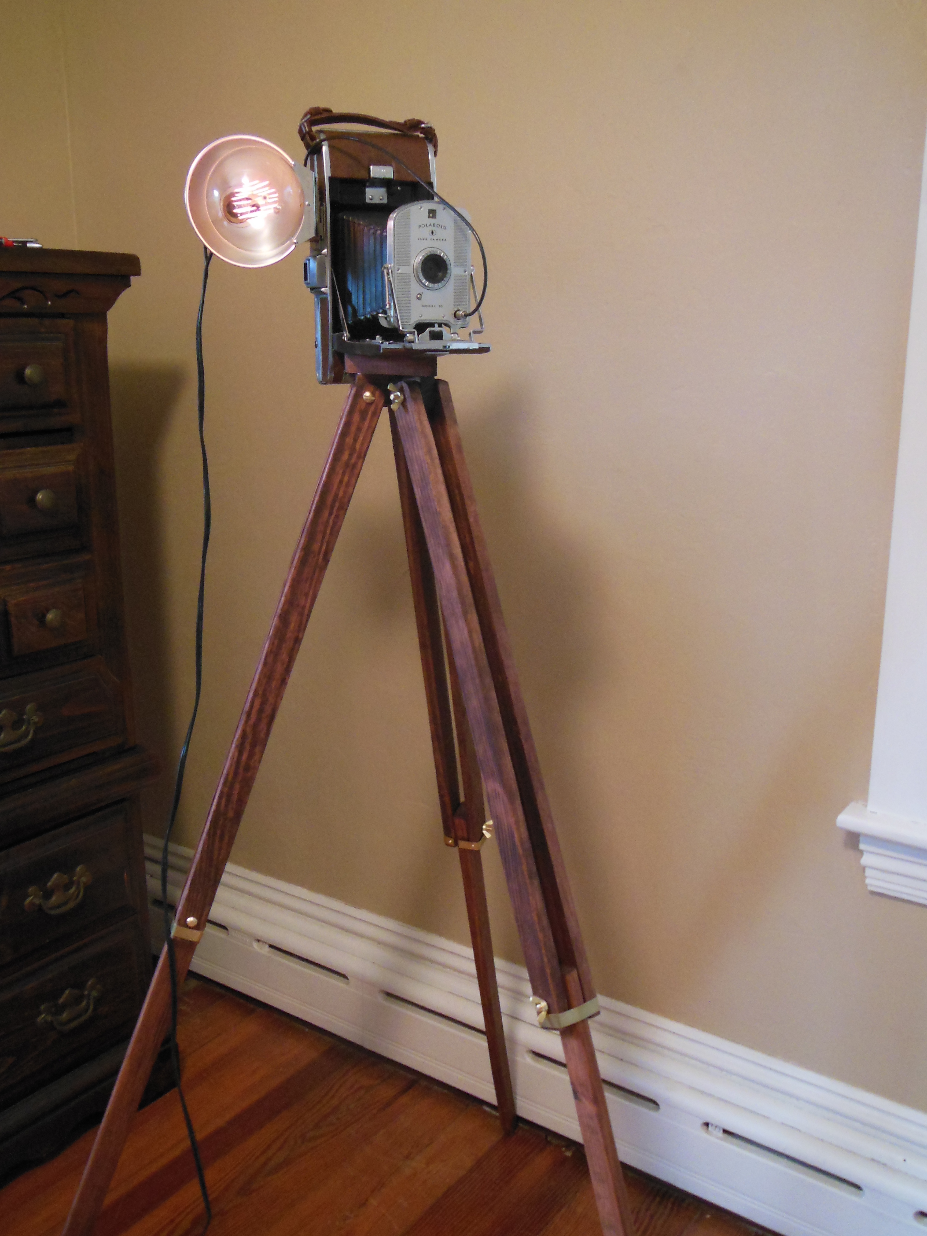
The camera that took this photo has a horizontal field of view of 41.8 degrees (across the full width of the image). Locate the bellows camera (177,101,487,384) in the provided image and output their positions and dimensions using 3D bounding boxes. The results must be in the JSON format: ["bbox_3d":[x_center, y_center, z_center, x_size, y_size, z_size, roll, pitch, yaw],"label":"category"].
[{"bbox_3d":[-0.127,-0.372,1.209,0.270,0.279,0.222,-6,15,-24],"label":"bellows camera"}]

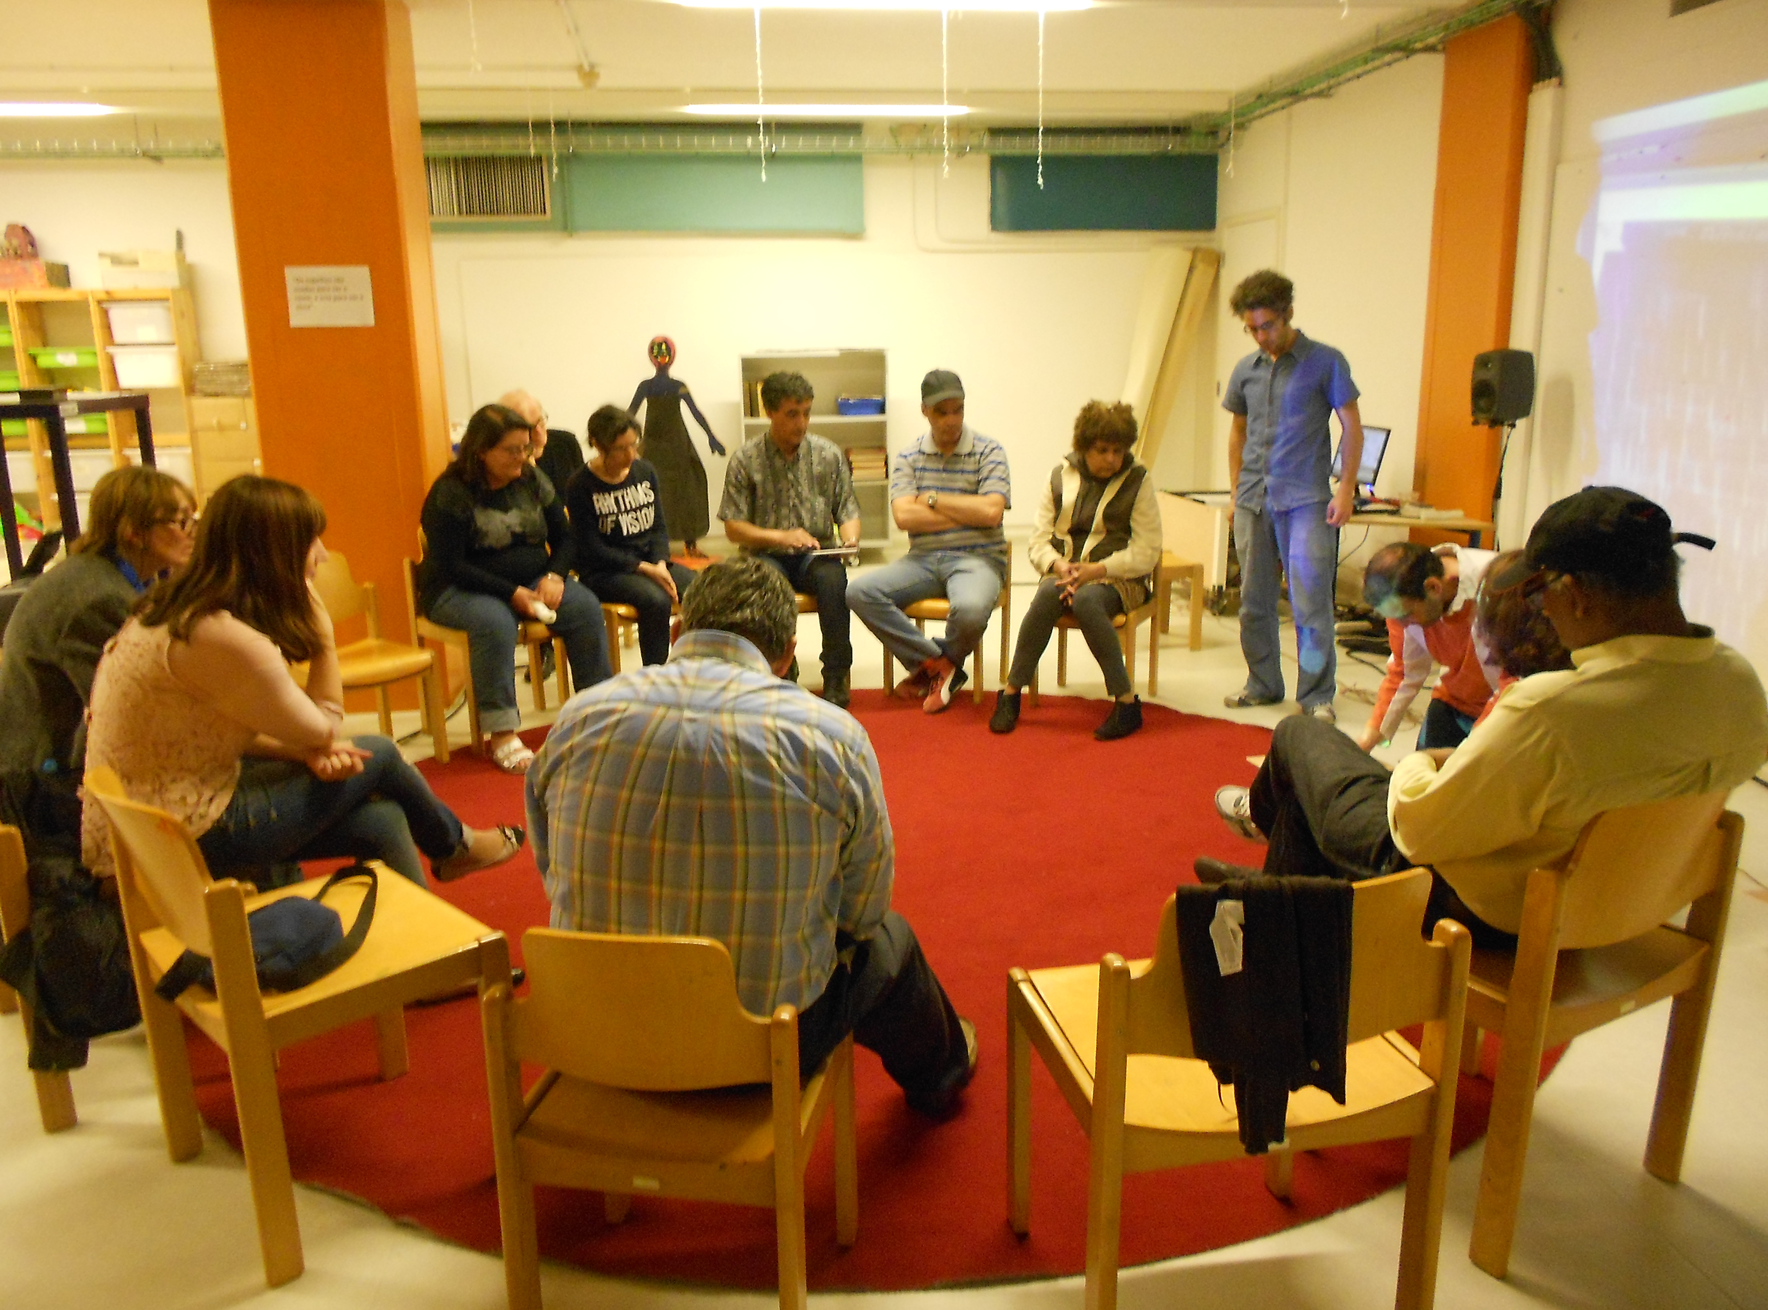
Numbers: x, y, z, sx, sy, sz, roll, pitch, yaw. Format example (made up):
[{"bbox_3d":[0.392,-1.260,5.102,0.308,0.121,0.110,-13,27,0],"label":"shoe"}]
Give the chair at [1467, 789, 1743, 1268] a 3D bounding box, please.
[{"bbox_3d":[1.073,0.537,2.286,0.489,0.763,0.466,-7,15,-27],"label":"chair"}]

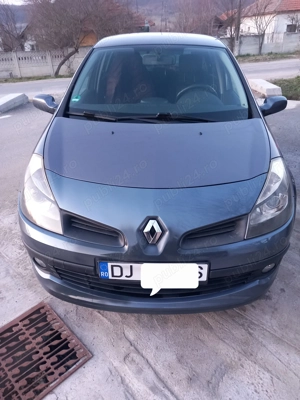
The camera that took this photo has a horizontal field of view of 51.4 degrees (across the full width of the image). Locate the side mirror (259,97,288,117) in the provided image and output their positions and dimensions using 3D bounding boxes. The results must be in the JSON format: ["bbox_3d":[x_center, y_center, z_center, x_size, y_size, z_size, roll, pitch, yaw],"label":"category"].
[{"bbox_3d":[0.968,-0.730,2.461,0.220,0.145,0.150,1,27,2],"label":"side mirror"}]

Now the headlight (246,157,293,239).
[{"bbox_3d":[0.642,-0.030,1.663,0.360,0.250,0.540,1,27,2],"label":"headlight"}]

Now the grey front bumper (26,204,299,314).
[{"bbox_3d":[0.024,0.257,1.744,1.700,0.490,0.560,1,27,2],"label":"grey front bumper"}]

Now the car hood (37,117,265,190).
[{"bbox_3d":[0.037,-0.307,1.850,1.420,0.220,0.730,1,27,2],"label":"car hood"}]

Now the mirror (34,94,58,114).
[{"bbox_3d":[-0.842,-0.761,2.520,0.220,0.145,0.150,1,27,2],"label":"mirror"}]

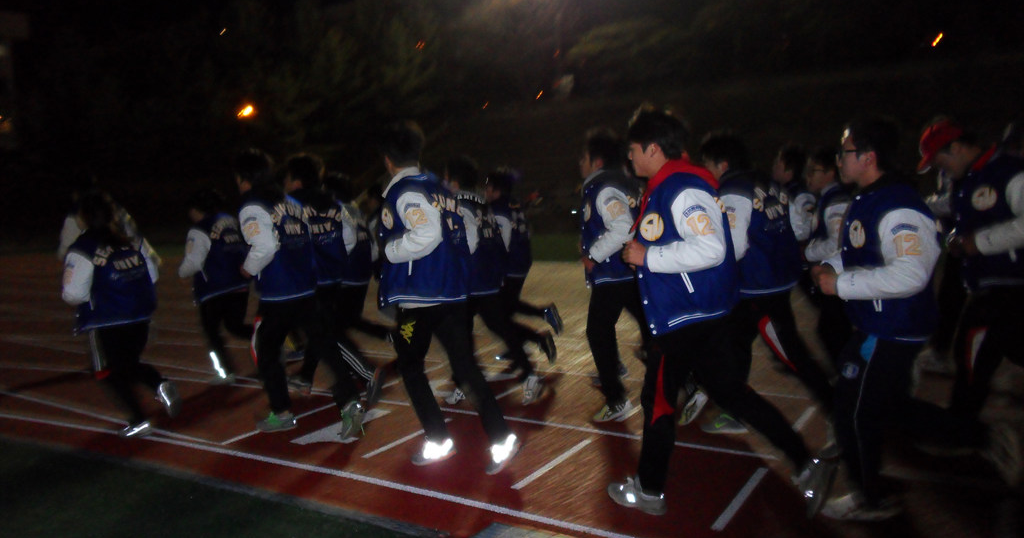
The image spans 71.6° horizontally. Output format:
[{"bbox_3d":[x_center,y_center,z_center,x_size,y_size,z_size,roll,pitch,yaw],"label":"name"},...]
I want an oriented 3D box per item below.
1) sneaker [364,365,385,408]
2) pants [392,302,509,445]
[{"bbox_3d":[-0.868,0.736,4.450,0.110,0.270,0.100,17,13,21],"label":"sneaker"},{"bbox_3d":[-0.319,0.521,3.680,0.500,0.800,0.380,1,6,30],"label":"pants"}]

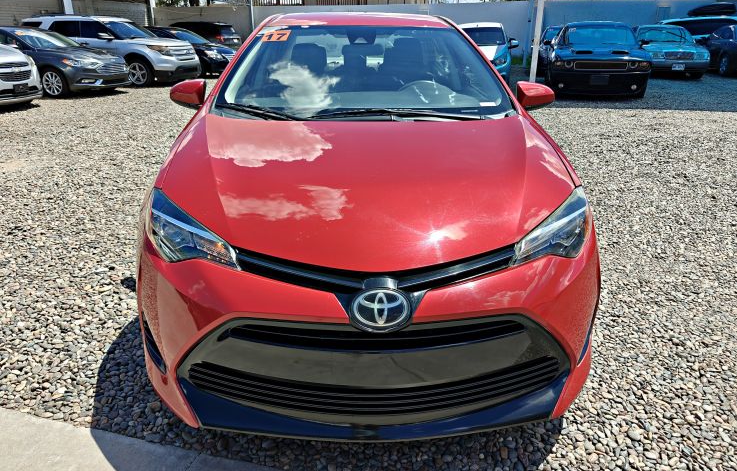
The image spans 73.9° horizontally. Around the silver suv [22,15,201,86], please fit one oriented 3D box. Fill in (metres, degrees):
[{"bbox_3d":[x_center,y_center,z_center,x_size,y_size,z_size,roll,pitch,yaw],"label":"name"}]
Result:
[{"bbox_3d":[-7.233,-5.256,13.848,5.000,1.780,2.020,7,24,15],"label":"silver suv"}]

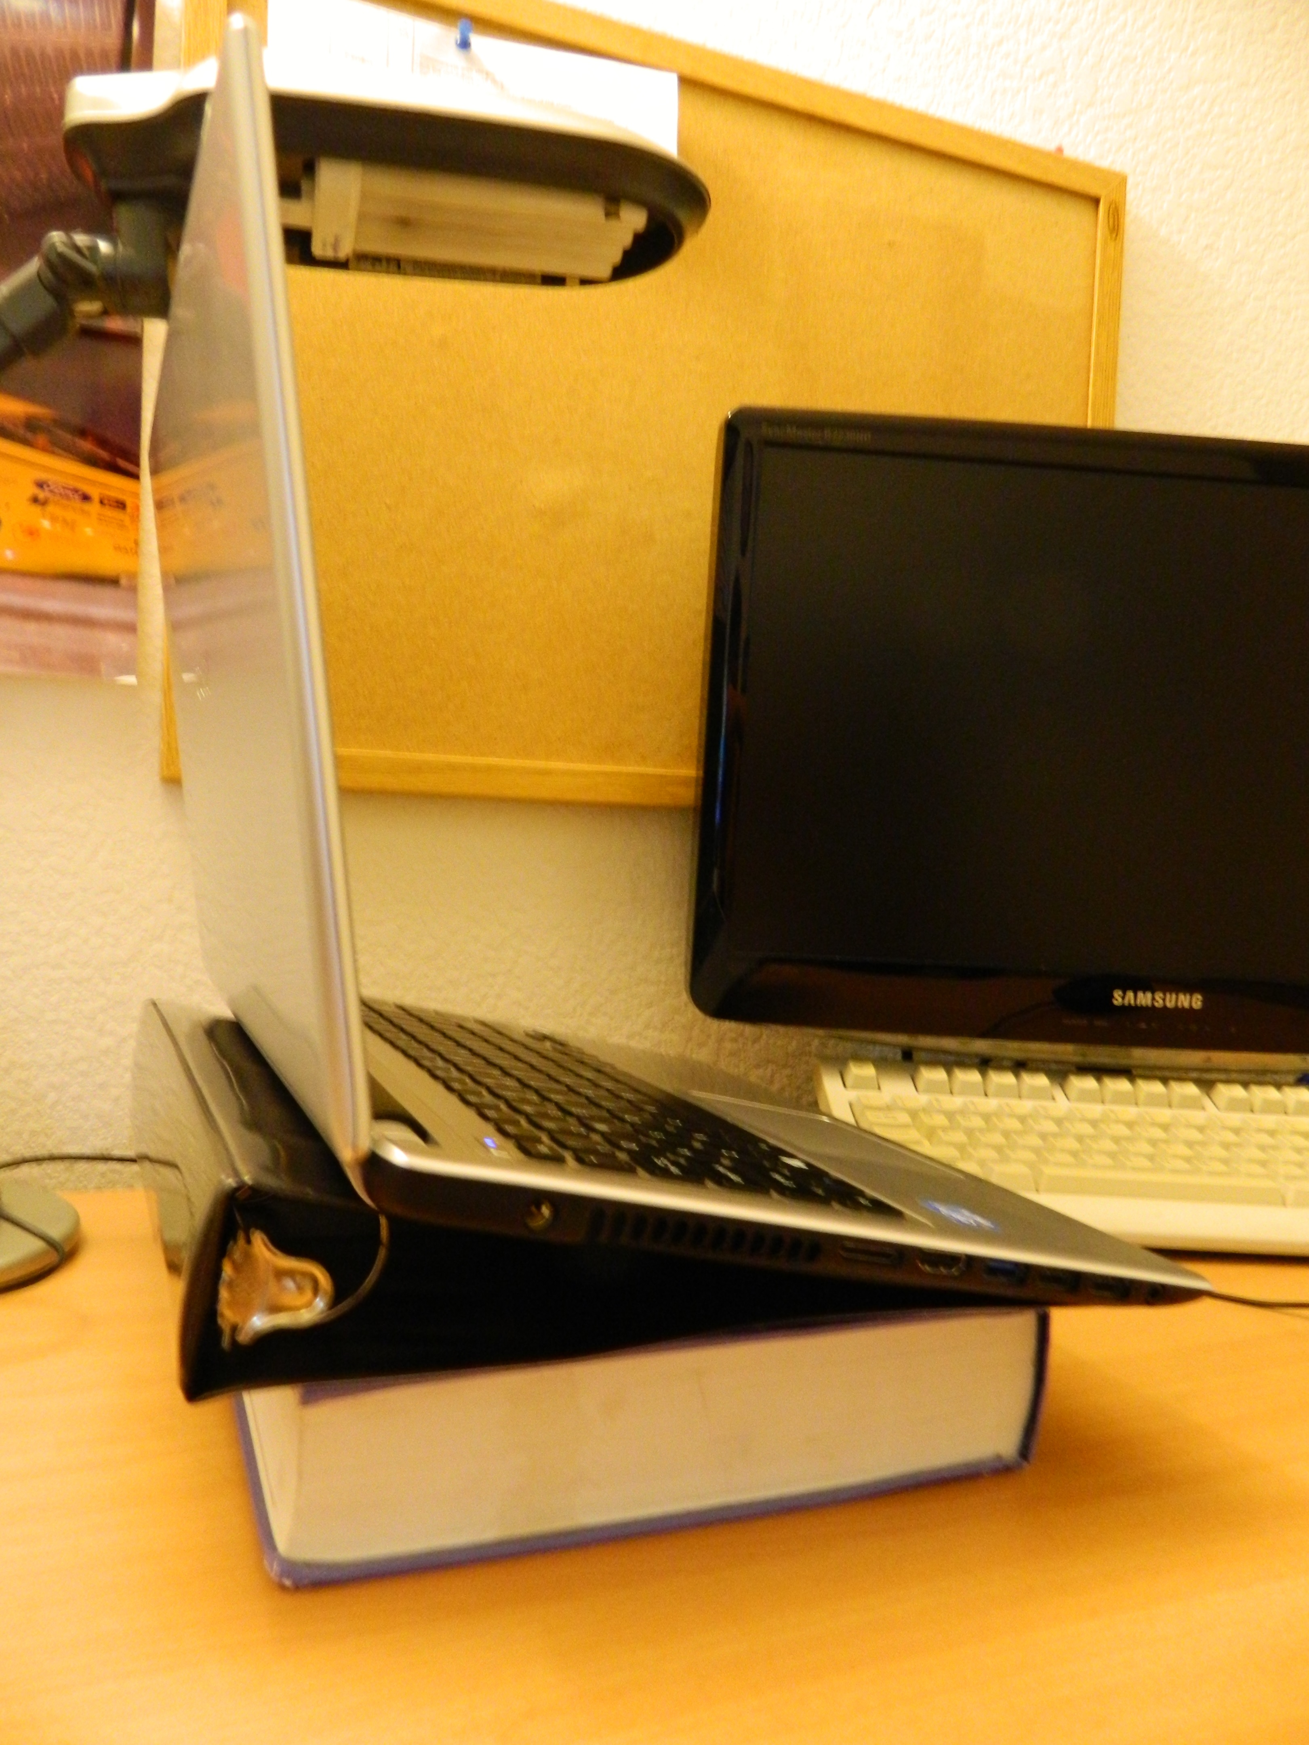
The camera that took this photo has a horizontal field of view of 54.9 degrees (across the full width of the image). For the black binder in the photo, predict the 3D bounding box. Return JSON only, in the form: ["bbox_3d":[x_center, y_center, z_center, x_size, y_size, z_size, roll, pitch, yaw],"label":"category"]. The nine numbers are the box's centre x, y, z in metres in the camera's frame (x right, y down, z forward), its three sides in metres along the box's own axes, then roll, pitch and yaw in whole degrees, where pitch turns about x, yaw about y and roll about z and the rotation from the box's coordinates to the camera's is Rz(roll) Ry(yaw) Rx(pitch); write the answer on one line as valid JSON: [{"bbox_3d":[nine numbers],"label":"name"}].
[{"bbox_3d":[-0.057,0.087,0.440,0.216,0.054,0.235,2,4,-24],"label":"black binder"}]

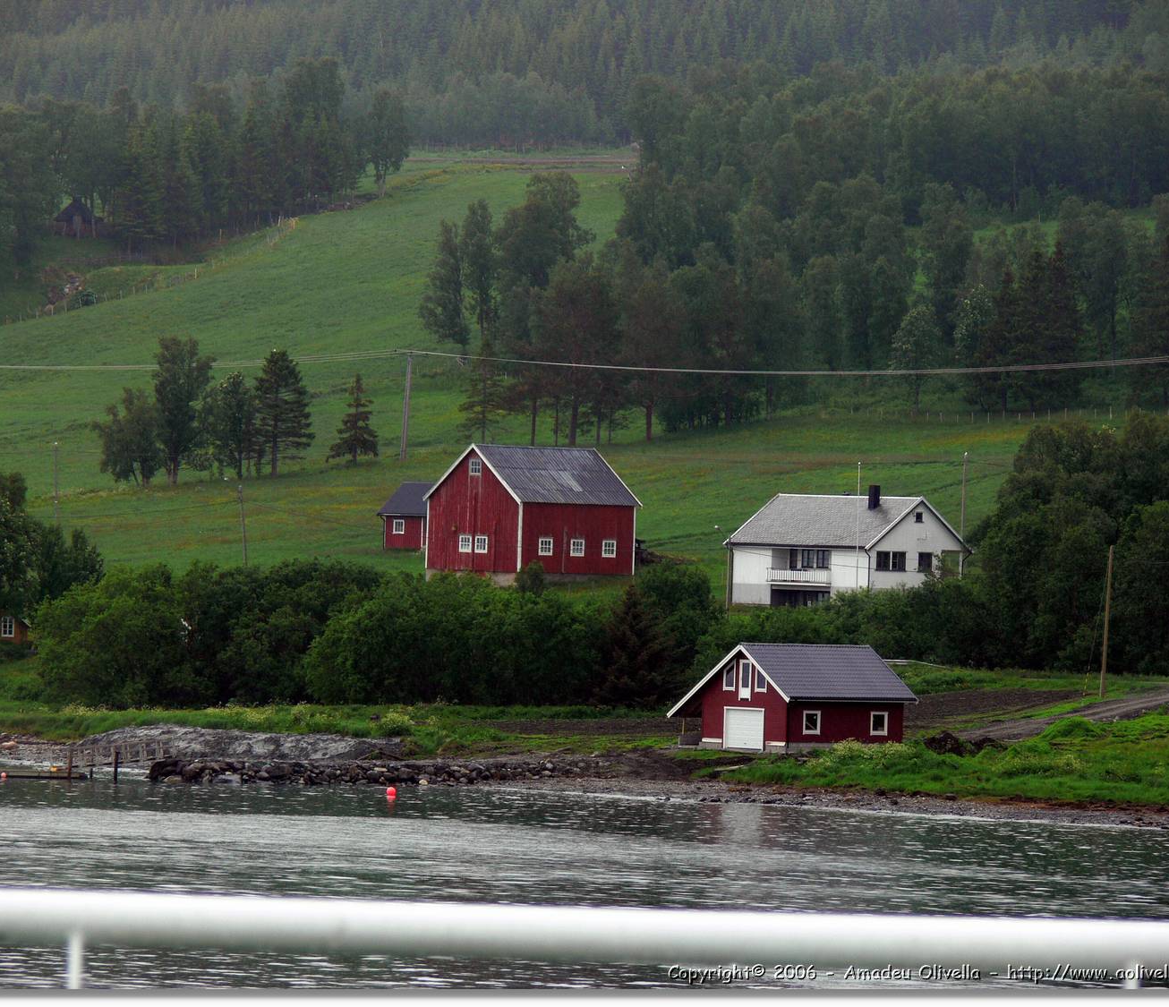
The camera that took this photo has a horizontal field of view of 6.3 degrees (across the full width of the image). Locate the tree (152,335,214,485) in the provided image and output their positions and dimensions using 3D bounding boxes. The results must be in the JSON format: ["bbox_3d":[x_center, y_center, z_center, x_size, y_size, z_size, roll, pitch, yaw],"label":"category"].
[{"bbox_3d":[-30.654,-7.123,805.000,4.581,11.445,4.581,2,0,0],"label":"tree"}]

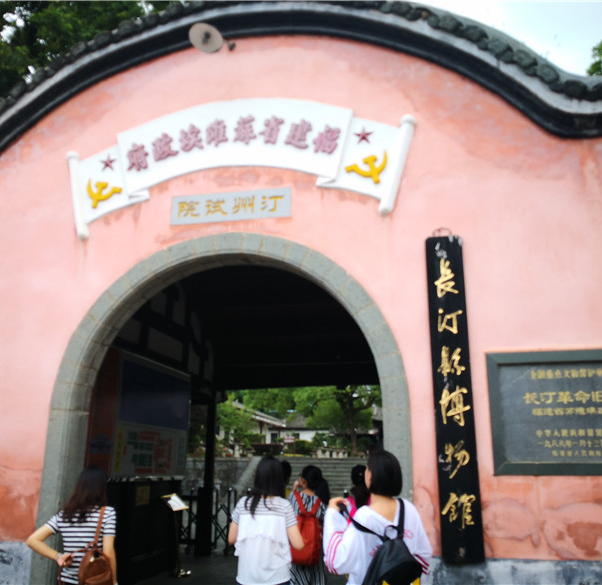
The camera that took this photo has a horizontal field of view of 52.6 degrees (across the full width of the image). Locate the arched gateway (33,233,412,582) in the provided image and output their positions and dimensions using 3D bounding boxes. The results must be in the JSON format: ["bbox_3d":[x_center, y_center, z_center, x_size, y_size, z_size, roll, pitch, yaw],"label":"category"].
[{"bbox_3d":[-0.681,1.214,5.250,3.190,3.570,0.360,-3,-16,11],"label":"arched gateway"}]

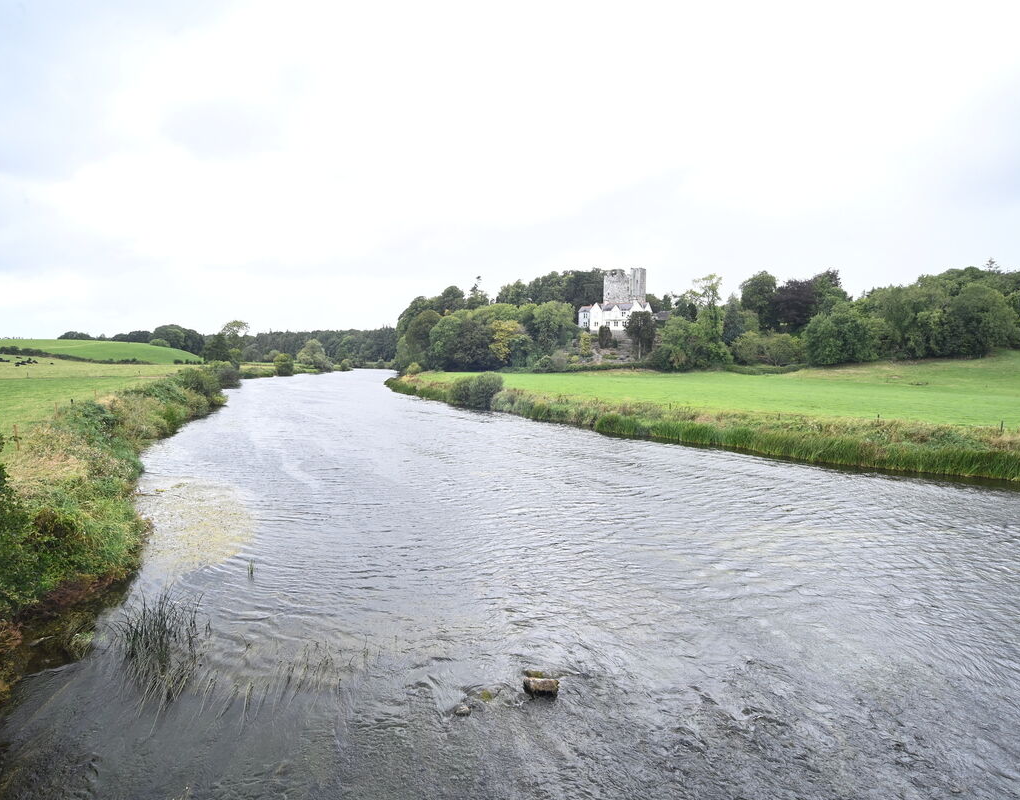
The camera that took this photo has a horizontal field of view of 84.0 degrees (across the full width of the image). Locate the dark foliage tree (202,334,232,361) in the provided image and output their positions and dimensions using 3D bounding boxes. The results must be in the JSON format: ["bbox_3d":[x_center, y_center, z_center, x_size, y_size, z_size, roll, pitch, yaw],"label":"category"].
[{"bbox_3d":[-111.370,-19.542,215.000,10.200,12.000,10.200,-2,5,-27],"label":"dark foliage tree"}]

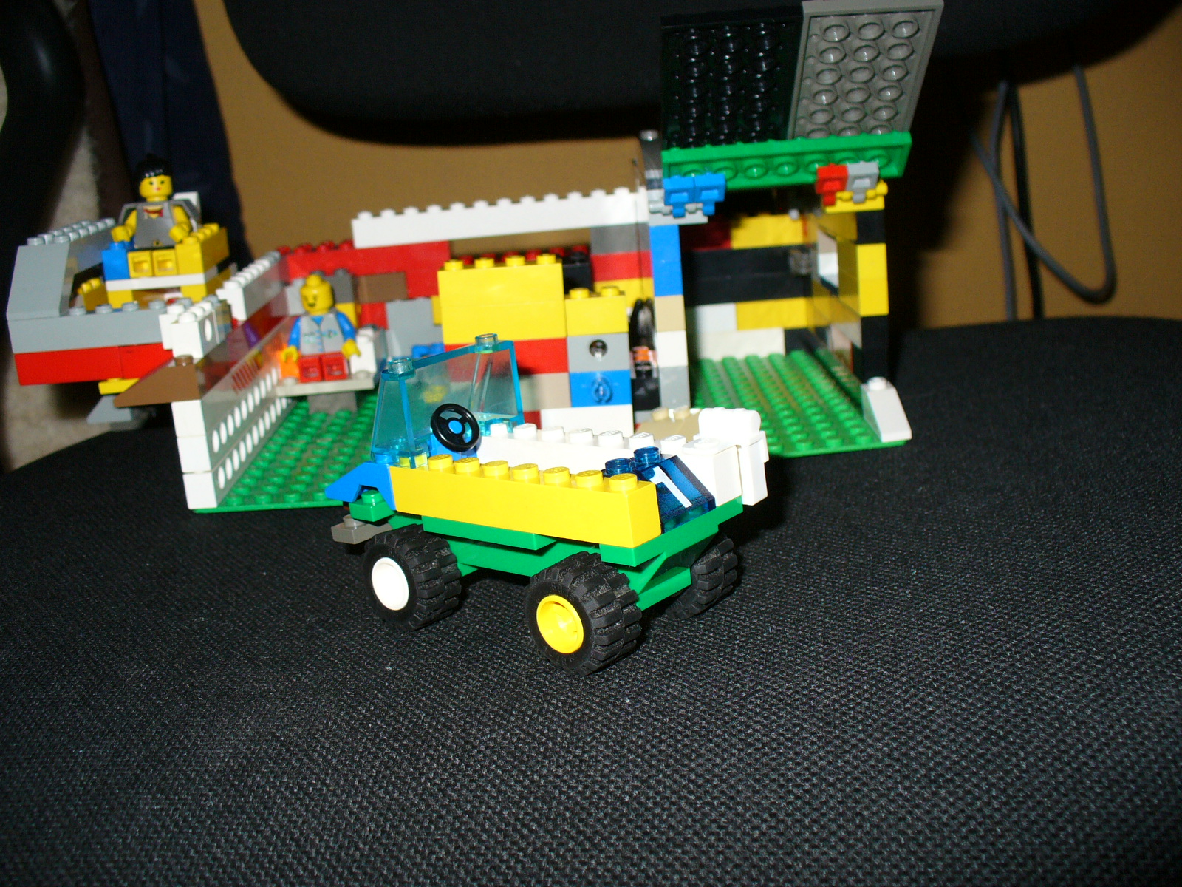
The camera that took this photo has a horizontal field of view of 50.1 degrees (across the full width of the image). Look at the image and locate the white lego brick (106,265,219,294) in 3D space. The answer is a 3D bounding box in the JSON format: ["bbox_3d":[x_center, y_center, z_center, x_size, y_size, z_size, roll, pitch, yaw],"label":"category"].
[{"bbox_3d":[-0.136,-0.053,0.404,0.032,0.004,0.016,-4,16,3],"label":"white lego brick"}]

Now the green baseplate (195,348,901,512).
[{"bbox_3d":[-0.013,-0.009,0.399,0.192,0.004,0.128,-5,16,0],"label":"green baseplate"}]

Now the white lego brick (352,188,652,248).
[{"bbox_3d":[-0.025,-0.078,0.431,0.111,0.011,0.008,-5,17,0],"label":"white lego brick"}]

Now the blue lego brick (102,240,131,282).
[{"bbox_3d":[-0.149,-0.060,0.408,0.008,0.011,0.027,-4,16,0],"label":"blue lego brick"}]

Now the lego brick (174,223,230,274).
[{"bbox_3d":[-0.122,-0.061,0.399,0.008,0.011,0.032,-4,17,0],"label":"lego brick"}]

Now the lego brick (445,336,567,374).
[{"bbox_3d":[-0.022,-0.024,0.336,0.032,0.010,0.008,-4,15,0],"label":"lego brick"}]

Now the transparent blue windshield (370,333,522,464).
[{"bbox_3d":[-0.031,-0.009,0.266,0.015,0.021,0.032,5,19,42],"label":"transparent blue windshield"}]

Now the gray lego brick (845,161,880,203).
[{"bbox_3d":[0.073,-0.070,0.340,0.008,0.006,0.011,-7,-17,0],"label":"gray lego brick"}]

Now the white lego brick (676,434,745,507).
[{"bbox_3d":[0.022,0.006,0.236,0.008,0.011,0.008,5,18,43],"label":"white lego brick"}]

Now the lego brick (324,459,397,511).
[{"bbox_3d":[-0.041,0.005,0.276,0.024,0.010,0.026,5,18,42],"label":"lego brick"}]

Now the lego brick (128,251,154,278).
[{"bbox_3d":[-0.141,-0.058,0.402,0.008,0.009,0.012,-4,16,0],"label":"lego brick"}]

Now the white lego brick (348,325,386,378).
[{"bbox_3d":[-0.075,-0.030,0.418,0.008,0.011,0.015,-4,15,0],"label":"white lego brick"}]

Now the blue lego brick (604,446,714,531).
[{"bbox_3d":[0.011,0.008,0.230,0.016,0.011,0.016,5,18,43],"label":"blue lego brick"}]

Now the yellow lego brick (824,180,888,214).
[{"bbox_3d":[0.071,-0.067,0.339,0.017,0.007,0.009,-5,15,1],"label":"yellow lego brick"}]

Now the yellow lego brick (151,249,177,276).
[{"bbox_3d":[-0.136,-0.059,0.409,0.008,0.009,0.012,-4,15,0],"label":"yellow lego brick"}]

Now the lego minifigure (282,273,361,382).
[{"bbox_3d":[-0.090,-0.039,0.421,0.024,0.032,0.017,-4,17,0],"label":"lego minifigure"}]

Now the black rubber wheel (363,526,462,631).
[{"bbox_3d":[-0.038,0.028,0.269,0.021,0.021,0.012,5,18,42],"label":"black rubber wheel"}]

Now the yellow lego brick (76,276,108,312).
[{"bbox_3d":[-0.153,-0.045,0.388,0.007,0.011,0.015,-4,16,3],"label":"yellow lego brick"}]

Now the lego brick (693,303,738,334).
[{"bbox_3d":[0.043,-0.045,0.446,0.017,0.010,0.008,-5,15,1],"label":"lego brick"}]

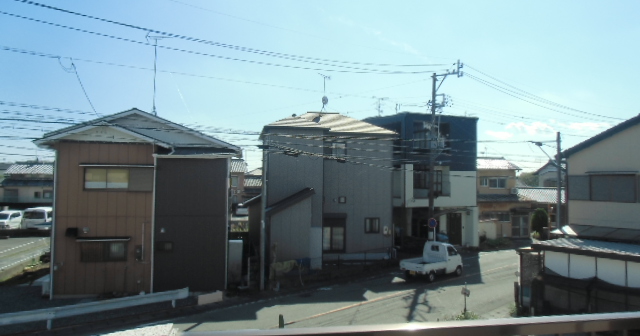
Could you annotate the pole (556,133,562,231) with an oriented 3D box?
[{"bbox_3d":[11.251,1.969,20.739,0.220,7.290,0.220,3,-3,-40],"label":"pole"}]

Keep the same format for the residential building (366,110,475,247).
[{"bbox_3d":[7.718,1.207,37.418,6.720,10.000,8.500,2,-3,-22],"label":"residential building"}]

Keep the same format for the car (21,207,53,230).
[{"bbox_3d":[-24.817,4.512,39.537,1.700,1.980,4.700,2,-3,-20],"label":"car"}]

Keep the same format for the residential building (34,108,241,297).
[{"bbox_3d":[-8.387,1.527,22.462,7.800,7.900,8.500,1,-3,-16],"label":"residential building"}]

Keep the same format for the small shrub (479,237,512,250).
[{"bbox_3d":[13.301,5.770,33.935,2.600,0.900,1.100,2,-3,-25],"label":"small shrub"}]

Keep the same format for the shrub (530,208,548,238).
[{"bbox_3d":[20.359,5.161,41.123,1.650,2.750,1.650,1,-3,-16],"label":"shrub"}]

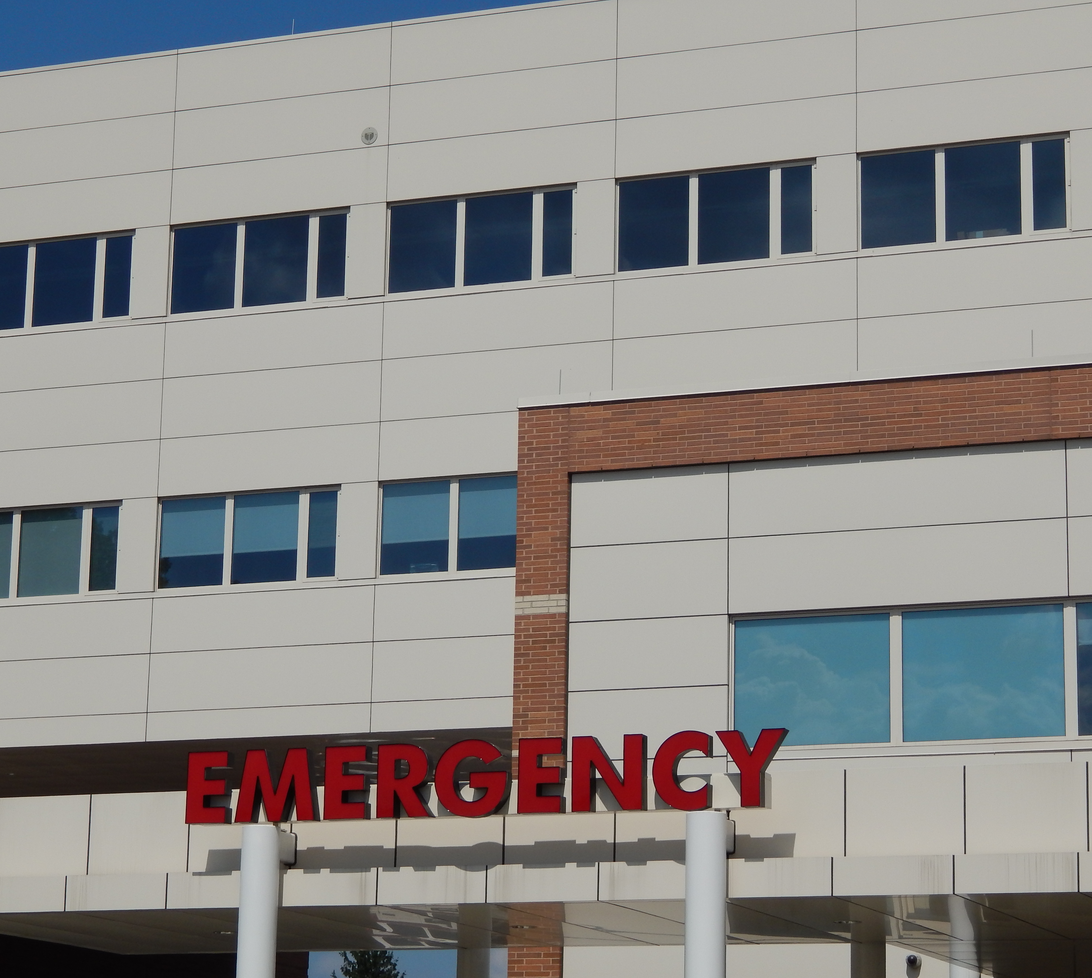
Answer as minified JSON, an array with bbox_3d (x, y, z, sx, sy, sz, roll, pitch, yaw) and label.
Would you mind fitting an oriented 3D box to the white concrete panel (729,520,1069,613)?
[{"bbox_3d":[3.725,0.836,34.393,3.698,0.824,0.100,-4,-14,21],"label":"white concrete panel"}]

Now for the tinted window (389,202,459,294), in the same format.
[{"bbox_3d":[-1.895,-3.746,50.110,1.123,1.406,0.060,-4,-14,21],"label":"tinted window"}]

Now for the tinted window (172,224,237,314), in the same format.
[{"bbox_3d":[-5.437,-3.508,51.743,1.100,1.389,0.100,-4,-14,21],"label":"tinted window"}]

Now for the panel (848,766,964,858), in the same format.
[{"bbox_3d":[3.269,2.949,29.347,1.094,0.834,0.100,-4,-14,21],"label":"panel"}]

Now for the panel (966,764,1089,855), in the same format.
[{"bbox_3d":[3.873,2.571,26.019,0.999,0.711,0.100,-4,-14,21],"label":"panel"}]

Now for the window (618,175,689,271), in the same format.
[{"bbox_3d":[1.632,-3.989,48.757,1.115,1.407,0.060,-4,-14,21],"label":"window"}]

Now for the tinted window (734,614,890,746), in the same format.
[{"bbox_3d":[2.938,2.120,35.687,1.789,1.386,0.080,-4,-14,21],"label":"tinted window"}]

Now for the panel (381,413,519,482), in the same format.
[{"bbox_3d":[-0.767,-0.686,49.145,3.800,0.927,0.100,-4,-14,21],"label":"panel"}]

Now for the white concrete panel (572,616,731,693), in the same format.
[{"bbox_3d":[1.154,1.846,36.090,1.890,0.776,0.120,-4,-14,21],"label":"white concrete panel"}]

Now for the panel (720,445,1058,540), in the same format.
[{"bbox_3d":[3.826,0.024,35.341,3.796,0.845,0.100,-4,-14,21],"label":"panel"}]

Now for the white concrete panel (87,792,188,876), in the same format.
[{"bbox_3d":[-4.126,3.545,33.041,1.147,0.870,0.100,-4,-14,21],"label":"white concrete panel"}]

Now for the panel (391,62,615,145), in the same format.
[{"bbox_3d":[-0.665,-5.980,50.347,3.790,0.975,0.120,-4,-14,21],"label":"panel"}]

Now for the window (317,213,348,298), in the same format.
[{"bbox_3d":[-3.370,-3.684,51.298,0.502,1.348,0.080,-4,-14,21],"label":"window"}]

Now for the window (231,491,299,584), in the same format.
[{"bbox_3d":[-4.352,0.770,50.298,1.100,1.404,0.100,-4,-14,21],"label":"window"}]

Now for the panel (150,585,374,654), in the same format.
[{"bbox_3d":[-4.349,2.008,49.689,3.775,0.880,0.100,-4,-14,21],"label":"panel"}]

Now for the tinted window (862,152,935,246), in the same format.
[{"bbox_3d":[5.209,-4.242,47.672,1.126,1.410,0.100,-4,-14,21],"label":"tinted window"}]

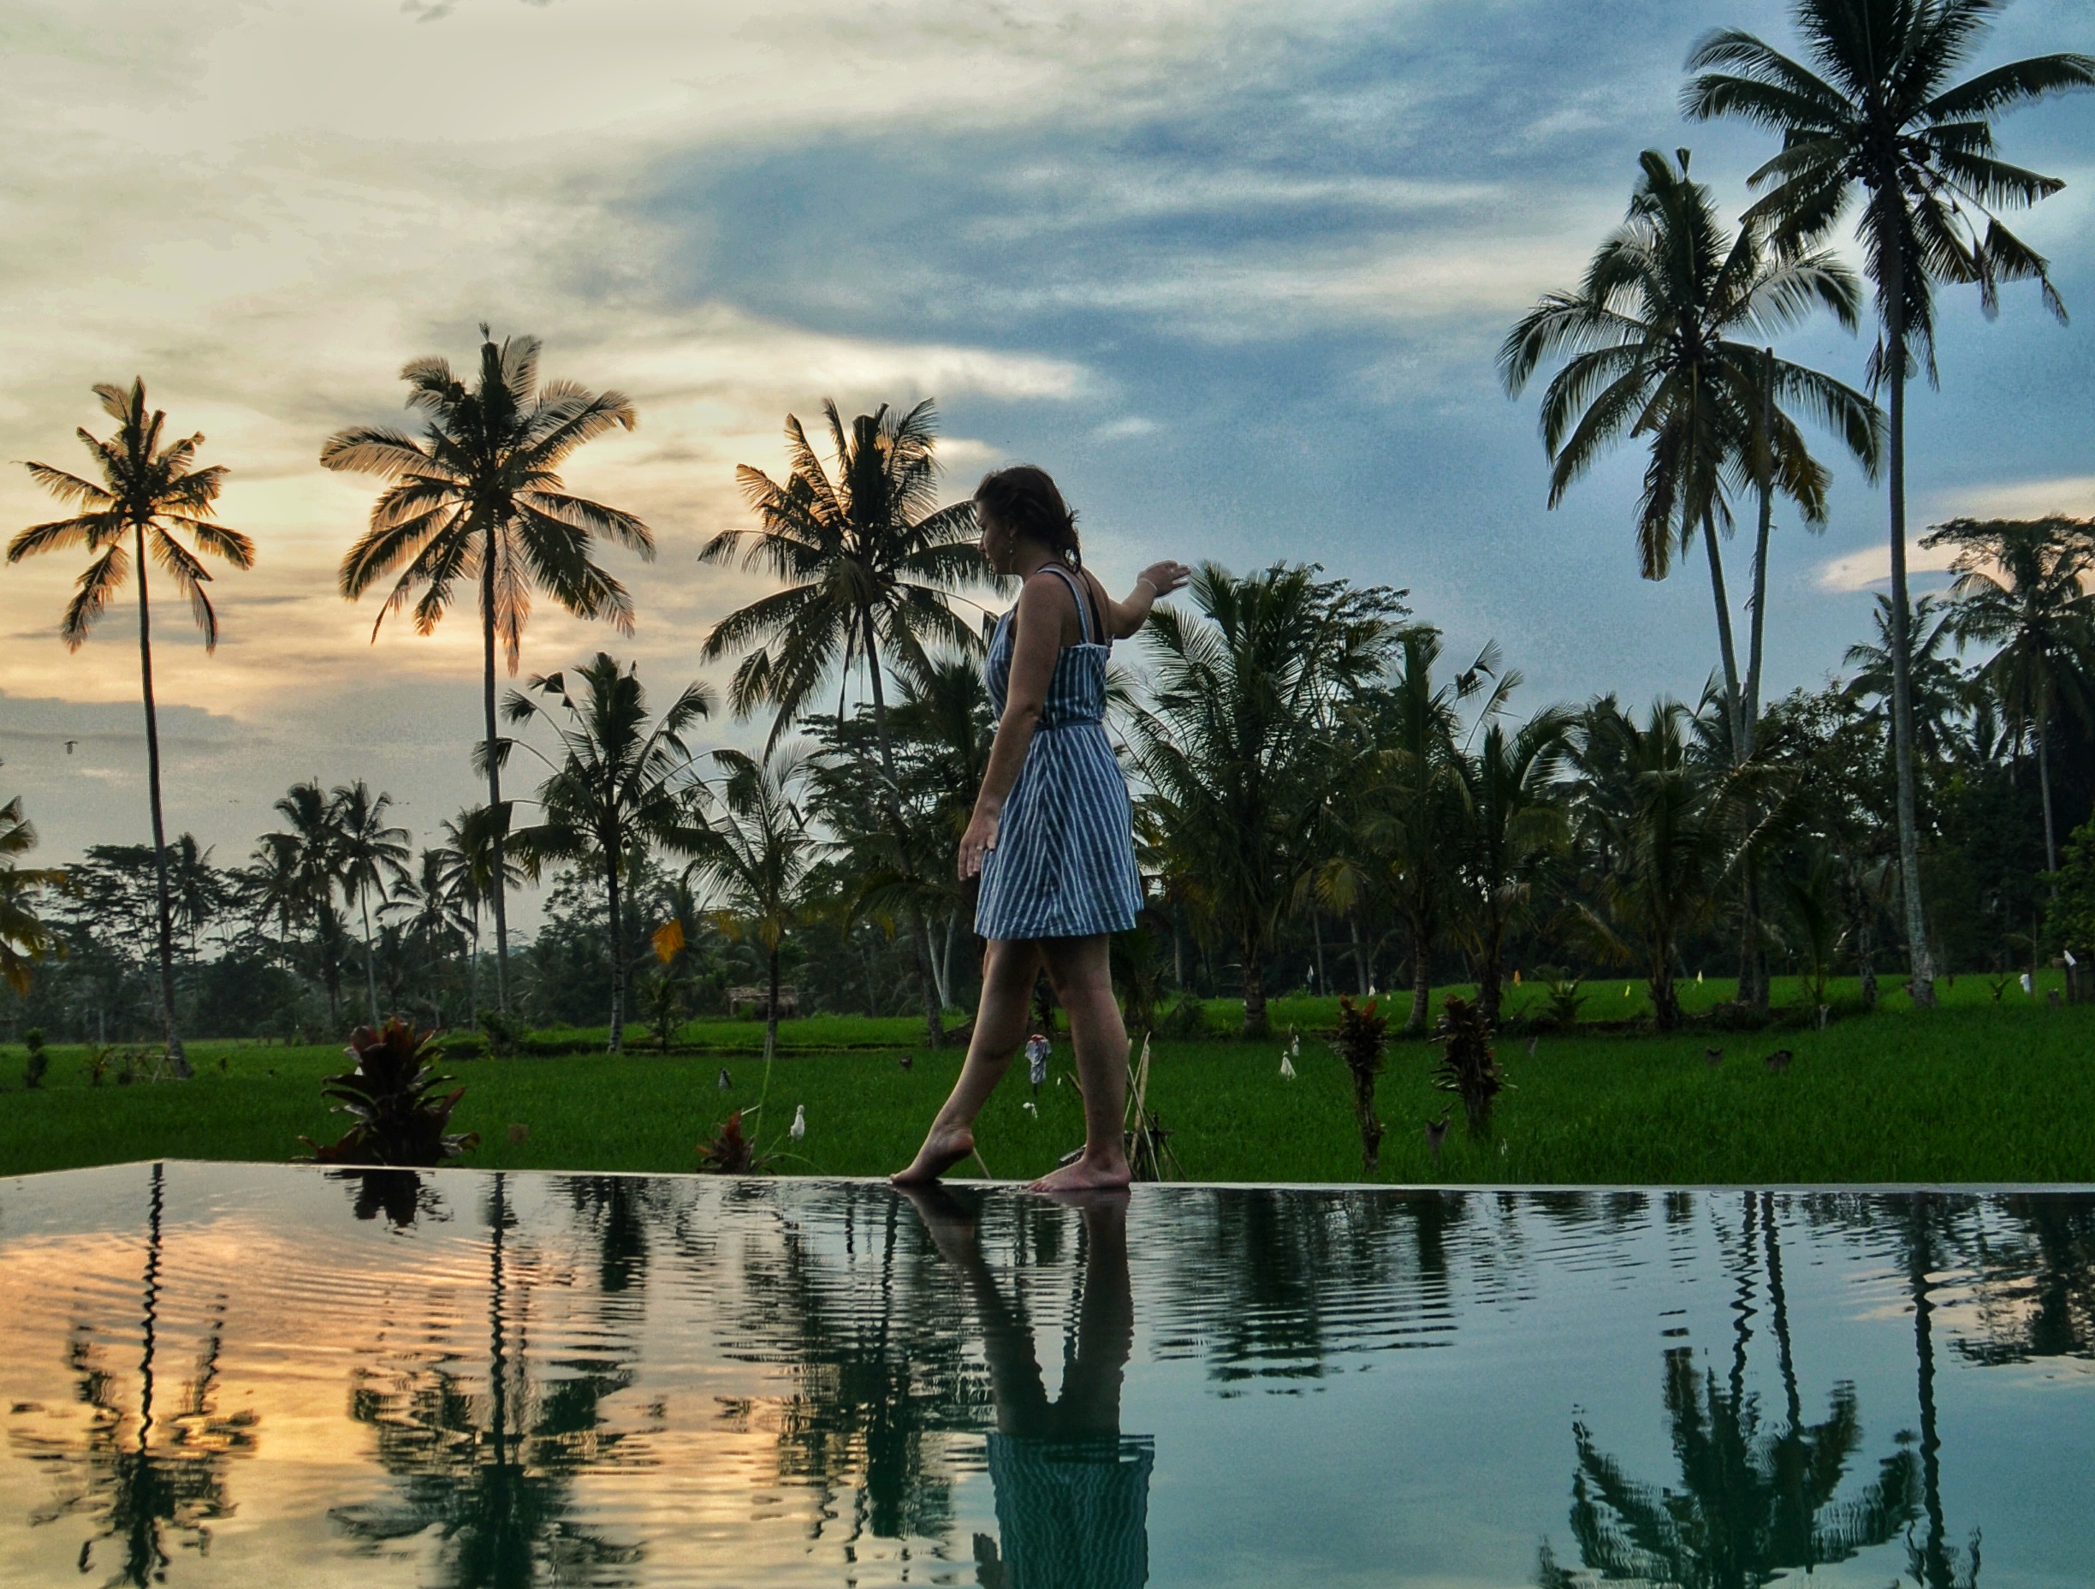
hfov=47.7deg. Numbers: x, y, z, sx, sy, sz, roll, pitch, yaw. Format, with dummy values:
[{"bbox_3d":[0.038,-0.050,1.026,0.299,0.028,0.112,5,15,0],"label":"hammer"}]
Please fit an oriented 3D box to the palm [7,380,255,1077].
[{"bbox_3d":[-17.031,-1.217,44.000,4.640,12.950,4.640,-1,-3,0],"label":"palm"}]

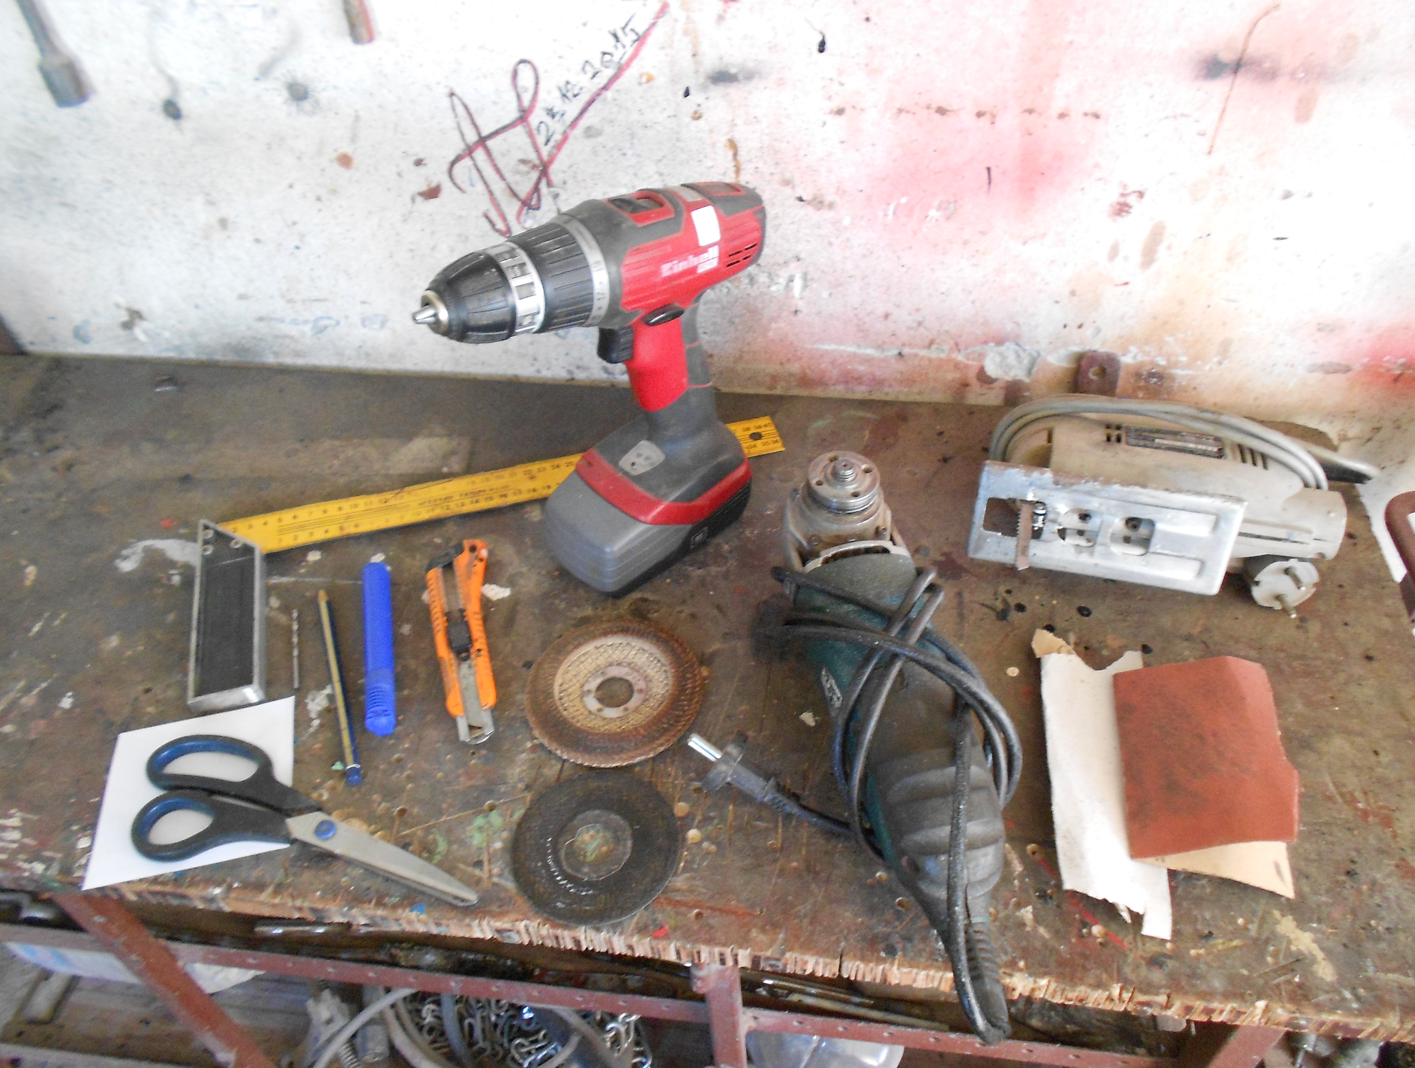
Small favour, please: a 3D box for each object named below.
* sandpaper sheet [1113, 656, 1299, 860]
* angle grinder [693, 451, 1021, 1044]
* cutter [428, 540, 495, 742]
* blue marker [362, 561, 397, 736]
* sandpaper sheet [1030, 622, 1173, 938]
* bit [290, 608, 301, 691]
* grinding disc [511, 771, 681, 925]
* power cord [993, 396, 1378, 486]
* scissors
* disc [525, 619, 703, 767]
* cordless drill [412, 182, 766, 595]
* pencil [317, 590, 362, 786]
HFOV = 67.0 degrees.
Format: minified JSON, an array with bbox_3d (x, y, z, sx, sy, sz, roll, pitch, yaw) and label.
[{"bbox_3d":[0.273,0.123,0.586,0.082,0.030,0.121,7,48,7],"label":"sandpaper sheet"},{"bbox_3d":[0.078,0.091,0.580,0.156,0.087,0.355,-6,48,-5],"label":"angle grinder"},{"bbox_3d":[-0.148,0.062,0.657,0.040,0.017,0.158,-11,48,-9],"label":"cutter"},{"bbox_3d":[-0.201,0.066,0.654,0.018,0.018,0.134,-10,48,-8],"label":"blue marker"},{"bbox_3d":[0.220,0.129,0.594,0.063,0.012,0.187,5,48,6],"label":"sandpaper sheet"},{"bbox_3d":[-0.254,0.071,0.660,0.004,0.004,0.065,-12,48,-10],"label":"bit"},{"bbox_3d":[-0.059,0.165,0.569,0.089,0.007,0.089,0,48,0],"label":"grinding disc"},{"bbox_3d":[0.315,-0.055,0.697,0.258,0.062,0.075,9,48,9],"label":"power cord"},{"bbox_3d":[-0.216,0.161,0.571,0.208,0.013,0.071,14,49,13],"label":"scissors"},{"bbox_3d":[-0.055,0.091,0.633,0.105,0.012,0.105,0,48,0],"label":"disc"},{"bbox_3d":[-0.053,-0.081,0.630,0.224,0.248,0.074,-35,56,-27],"label":"cordless drill"},{"bbox_3d":[-0.222,0.088,0.641,0.007,0.007,0.150,-16,49,-13],"label":"pencil"}]

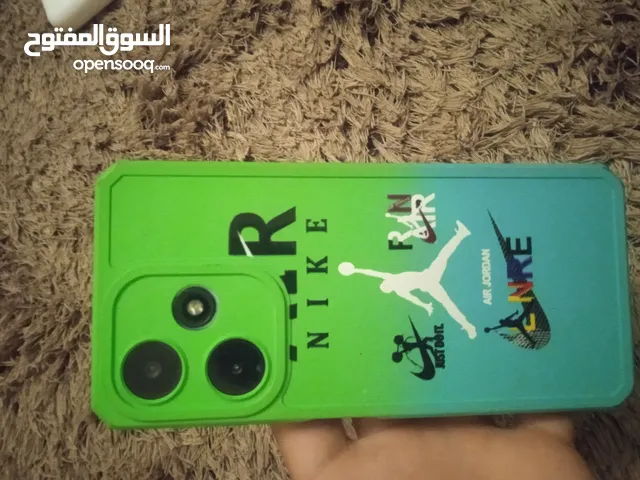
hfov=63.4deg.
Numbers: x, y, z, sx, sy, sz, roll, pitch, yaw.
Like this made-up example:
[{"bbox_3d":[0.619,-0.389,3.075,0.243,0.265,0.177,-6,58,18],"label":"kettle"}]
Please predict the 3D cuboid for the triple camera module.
[{"bbox_3d":[-0.038,0.031,0.155,0.042,0.005,0.034,0,86,-6],"label":"triple camera module"}]

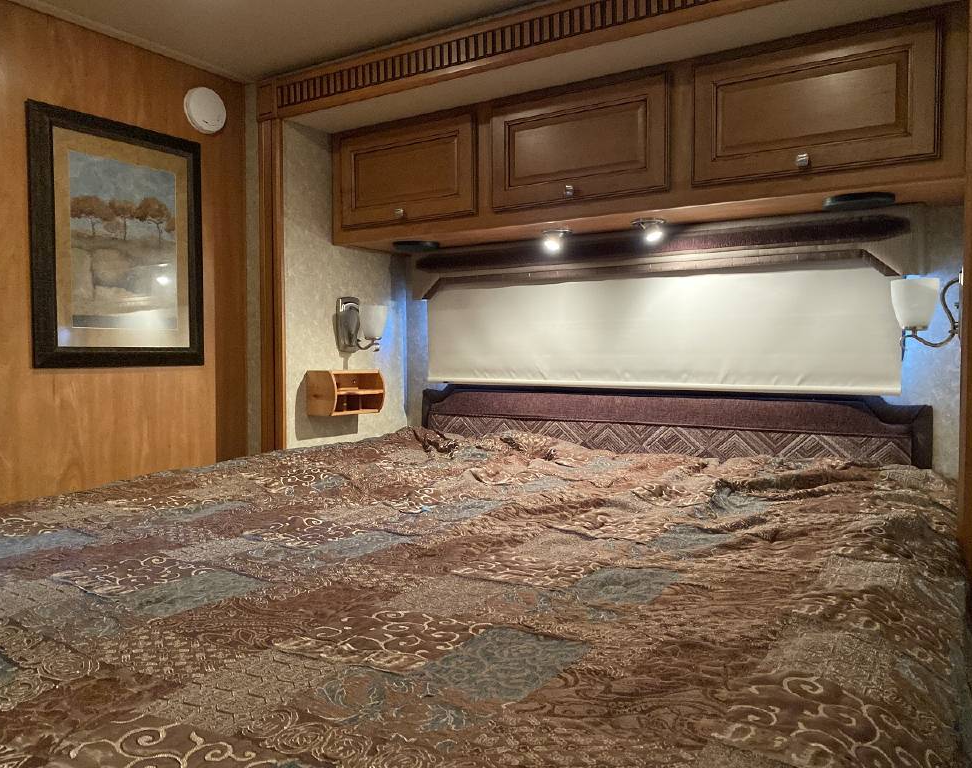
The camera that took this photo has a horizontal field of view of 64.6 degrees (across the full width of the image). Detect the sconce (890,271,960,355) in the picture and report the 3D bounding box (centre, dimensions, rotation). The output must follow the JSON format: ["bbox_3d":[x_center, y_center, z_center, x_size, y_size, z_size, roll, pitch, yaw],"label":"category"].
[{"bbox_3d":[0.956,-0.157,1.658,0.154,0.177,0.104,2,3,33],"label":"sconce"}]

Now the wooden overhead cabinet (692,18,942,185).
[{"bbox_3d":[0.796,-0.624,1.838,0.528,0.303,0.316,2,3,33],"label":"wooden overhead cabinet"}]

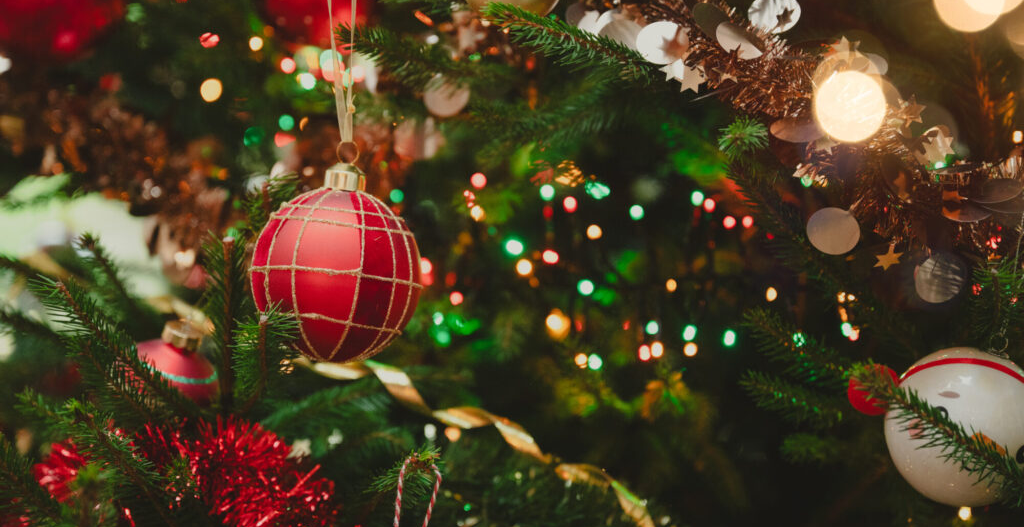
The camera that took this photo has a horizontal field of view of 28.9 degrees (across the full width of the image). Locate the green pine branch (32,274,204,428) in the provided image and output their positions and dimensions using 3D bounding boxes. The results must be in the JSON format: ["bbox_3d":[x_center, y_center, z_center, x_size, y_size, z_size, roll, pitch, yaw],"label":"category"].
[{"bbox_3d":[-0.181,0.041,0.910,0.105,0.040,0.042,46,-15,-15],"label":"green pine branch"}]

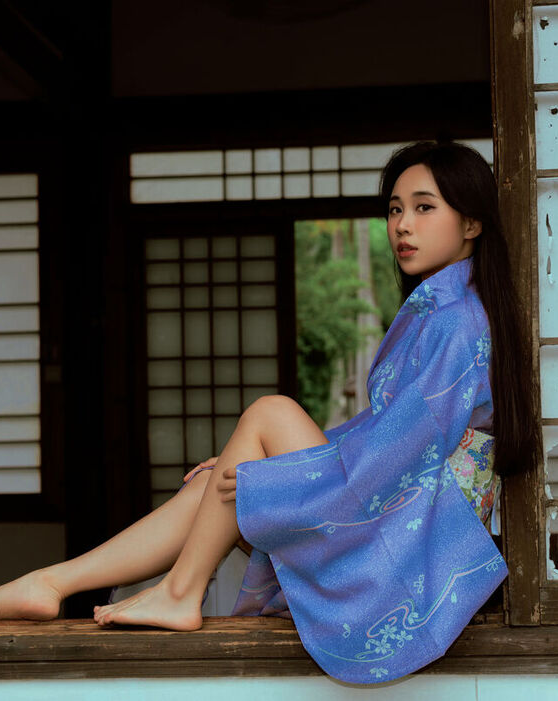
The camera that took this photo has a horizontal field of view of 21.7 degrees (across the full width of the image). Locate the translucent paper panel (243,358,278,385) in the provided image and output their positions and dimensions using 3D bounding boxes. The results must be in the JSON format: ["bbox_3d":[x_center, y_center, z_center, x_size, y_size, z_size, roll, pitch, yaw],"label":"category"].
[{"bbox_3d":[-0.080,0.090,6.280,0.151,0.108,0.020,-1,-3,4],"label":"translucent paper panel"}]

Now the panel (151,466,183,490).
[{"bbox_3d":[-0.485,0.551,6.284,0.135,0.103,0.020,-1,-3,4],"label":"panel"}]

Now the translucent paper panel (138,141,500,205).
[{"bbox_3d":[0.136,-0.777,6.313,1.567,0.233,0.030,-1,-3,4],"label":"translucent paper panel"}]

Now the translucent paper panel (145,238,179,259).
[{"bbox_3d":[-0.511,-0.443,6.340,0.144,0.083,0.020,-1,-3,4],"label":"translucent paper panel"}]

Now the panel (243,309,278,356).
[{"bbox_3d":[-0.084,-0.078,6.290,0.143,0.186,0.020,-1,-3,4],"label":"panel"}]

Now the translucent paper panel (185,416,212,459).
[{"bbox_3d":[-0.342,0.379,6.283,0.108,0.185,0.020,-1,-3,4],"label":"translucent paper panel"}]

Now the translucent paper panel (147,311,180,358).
[{"bbox_3d":[-0.500,-0.074,6.319,0.144,0.195,0.020,-1,-3,4],"label":"translucent paper panel"}]

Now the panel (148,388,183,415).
[{"bbox_3d":[-0.490,0.220,6.302,0.144,0.108,0.020,-1,-3,4],"label":"panel"}]

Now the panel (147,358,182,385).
[{"bbox_3d":[-0.495,0.095,6.309,0.152,0.117,0.020,-1,-3,4],"label":"panel"}]

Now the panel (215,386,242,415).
[{"bbox_3d":[-0.222,0.215,6.284,0.108,0.116,0.020,-1,-3,4],"label":"panel"}]

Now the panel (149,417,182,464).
[{"bbox_3d":[-0.490,0.393,6.293,0.143,0.194,0.020,-1,-3,4],"label":"panel"}]

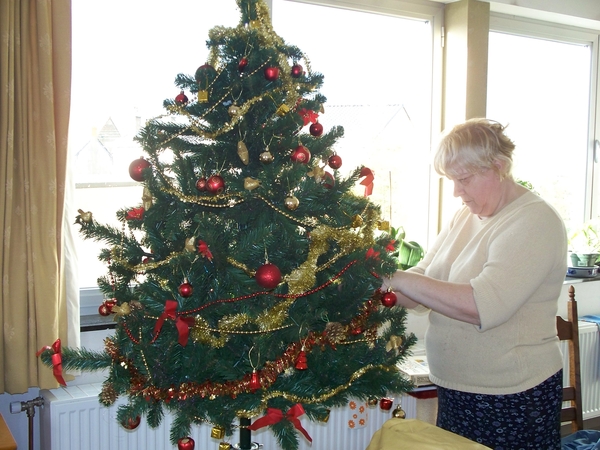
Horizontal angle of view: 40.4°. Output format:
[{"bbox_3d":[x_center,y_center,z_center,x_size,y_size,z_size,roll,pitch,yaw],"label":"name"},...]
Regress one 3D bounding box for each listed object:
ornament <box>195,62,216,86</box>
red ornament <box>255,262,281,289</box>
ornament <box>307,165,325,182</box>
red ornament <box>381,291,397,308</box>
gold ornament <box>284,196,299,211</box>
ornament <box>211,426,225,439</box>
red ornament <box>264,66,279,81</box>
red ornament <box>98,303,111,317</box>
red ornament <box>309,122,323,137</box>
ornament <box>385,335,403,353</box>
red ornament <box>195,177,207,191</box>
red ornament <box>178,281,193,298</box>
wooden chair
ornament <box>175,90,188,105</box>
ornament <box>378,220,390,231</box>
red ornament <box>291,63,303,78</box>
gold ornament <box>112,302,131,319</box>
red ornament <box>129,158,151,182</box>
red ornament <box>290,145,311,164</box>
[{"bbox_3d":[-0.259,-0.412,2.240,0.059,0.062,0.059,1,5,0],"label":"ornament"},{"bbox_3d":[-0.076,0.117,1.895,0.060,0.062,0.060,1,5,0],"label":"red ornament"},{"bbox_3d":[0.041,-0.130,2.070,0.046,0.044,0.022,0,5,-9],"label":"ornament"},{"bbox_3d":[0.226,0.190,2.080,0.038,0.045,0.038,1,4,0],"label":"red ornament"},{"bbox_3d":[-0.020,-0.055,2.030,0.035,0.039,0.035,1,4,0],"label":"gold ornament"},{"bbox_3d":[-0.223,0.560,2.200,0.028,0.030,0.028,3,4,24],"label":"ornament"},{"bbox_3d":[-0.075,-0.400,2.150,0.037,0.038,0.037,1,4,0],"label":"red ornament"},{"bbox_3d":[-0.508,0.222,2.120,0.031,0.034,0.031,1,4,0],"label":"red ornament"},{"bbox_3d":[0.037,-0.230,1.960,0.033,0.034,0.033,1,4,0],"label":"red ornament"},{"bbox_3d":[0.241,0.307,2.100,0.044,0.046,0.025,0,5,-11],"label":"ornament"},{"bbox_3d":[-0.250,-0.104,2.050,0.030,0.033,0.030,1,5,0],"label":"red ornament"},{"bbox_3d":[-0.274,0.154,1.950,0.034,0.041,0.034,0,5,-8],"label":"red ornament"},{"bbox_3d":[0.922,0.743,2.851,0.450,0.980,0.490,-1,5,-22],"label":"wooden chair"},{"bbox_3d":[-0.287,-0.309,1.980,0.032,0.035,0.032,1,4,0],"label":"ornament"},{"bbox_3d":[0.217,0.001,2.090,0.028,0.026,0.026,0,5,-6],"label":"ornament"},{"bbox_3d":[-0.009,-0.407,2.150,0.030,0.034,0.030,1,5,0],"label":"red ornament"},{"bbox_3d":[-0.456,0.218,2.080,0.047,0.042,0.028,1,4,11],"label":"gold ornament"},{"bbox_3d":[-0.416,-0.142,2.120,0.060,0.062,0.060,1,4,0],"label":"red ornament"},{"bbox_3d":[0.001,-0.173,1.990,0.049,0.051,0.049,1,5,0],"label":"red ornament"}]

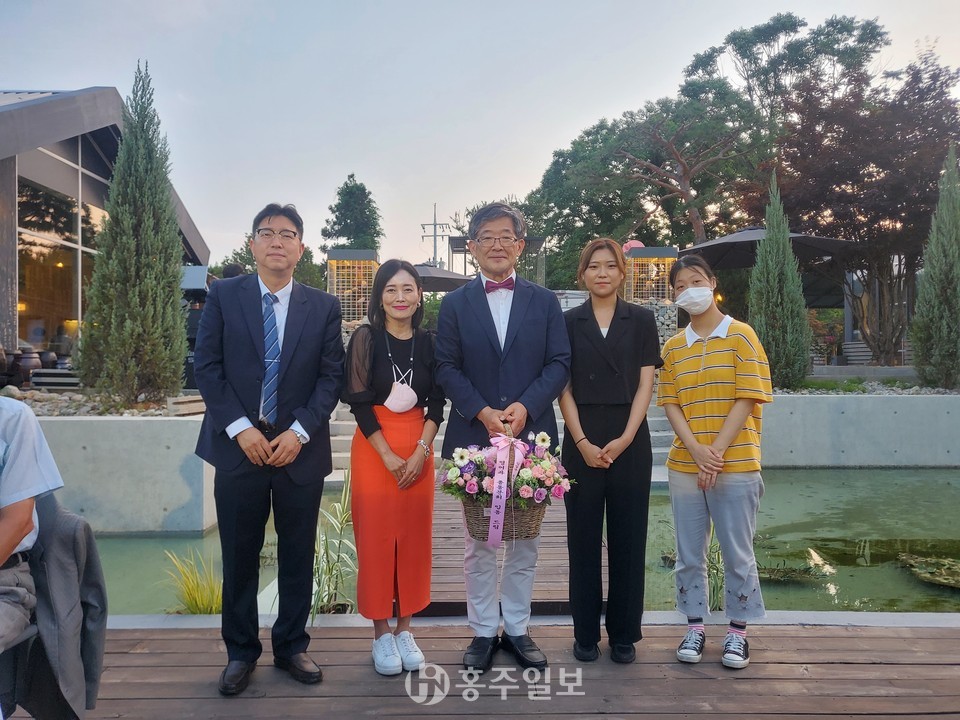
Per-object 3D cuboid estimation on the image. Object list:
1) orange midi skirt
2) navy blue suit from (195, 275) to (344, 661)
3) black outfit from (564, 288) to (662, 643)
[{"bbox_3d":[-0.335,0.576,2.760,0.320,0.810,0.250,0,0,-8],"label":"orange midi skirt"},{"bbox_3d":[-0.750,0.387,2.620,0.520,1.410,0.320,0,0,-10],"label":"navy blue suit"},{"bbox_3d":[0.507,0.440,2.870,0.430,1.385,0.260,0,0,9],"label":"black outfit"}]

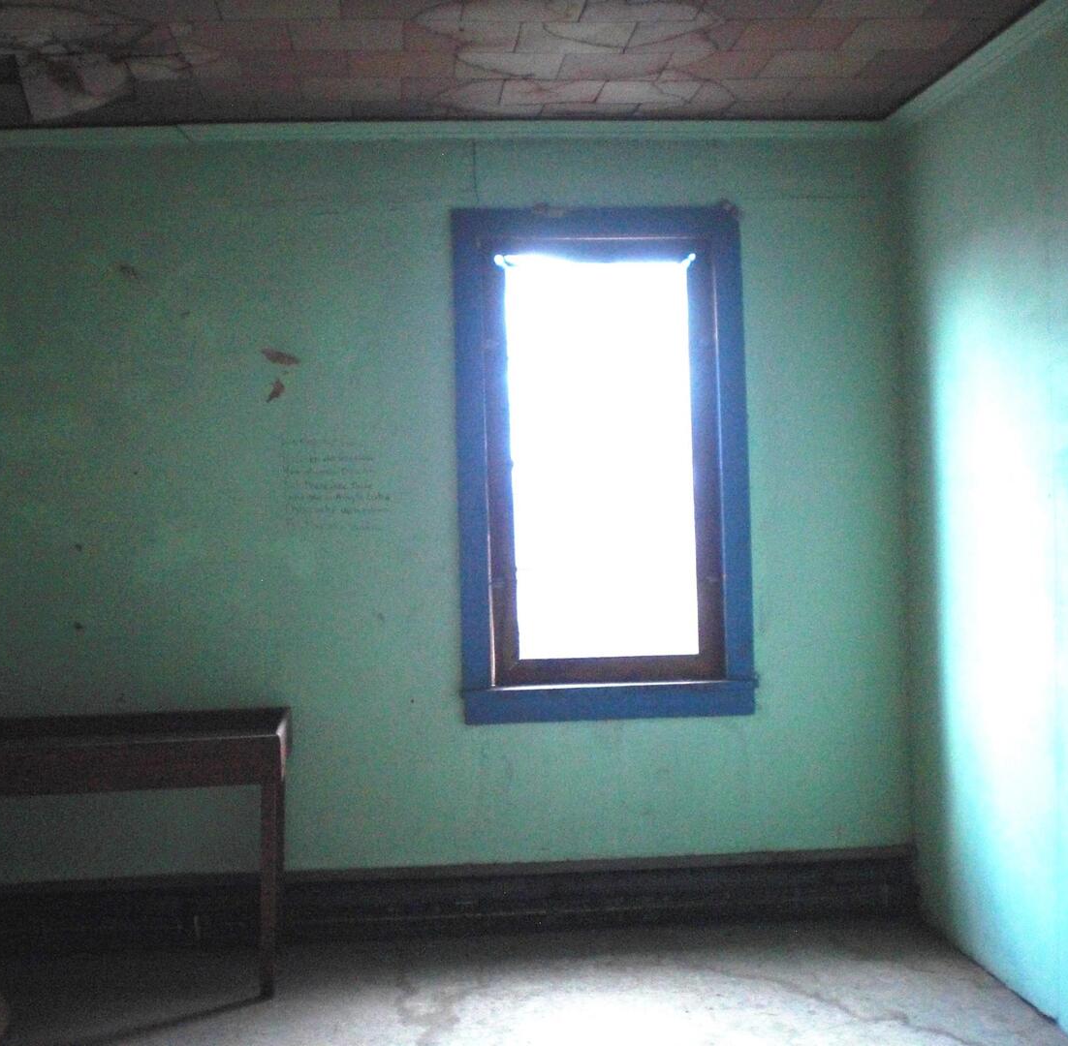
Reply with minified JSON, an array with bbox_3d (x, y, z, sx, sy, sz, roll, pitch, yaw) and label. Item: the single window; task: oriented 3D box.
[{"bbox_3d":[0.234,-0.195,5.086,0.969,1.704,0.045,-2,1,-4],"label":"single window"}]

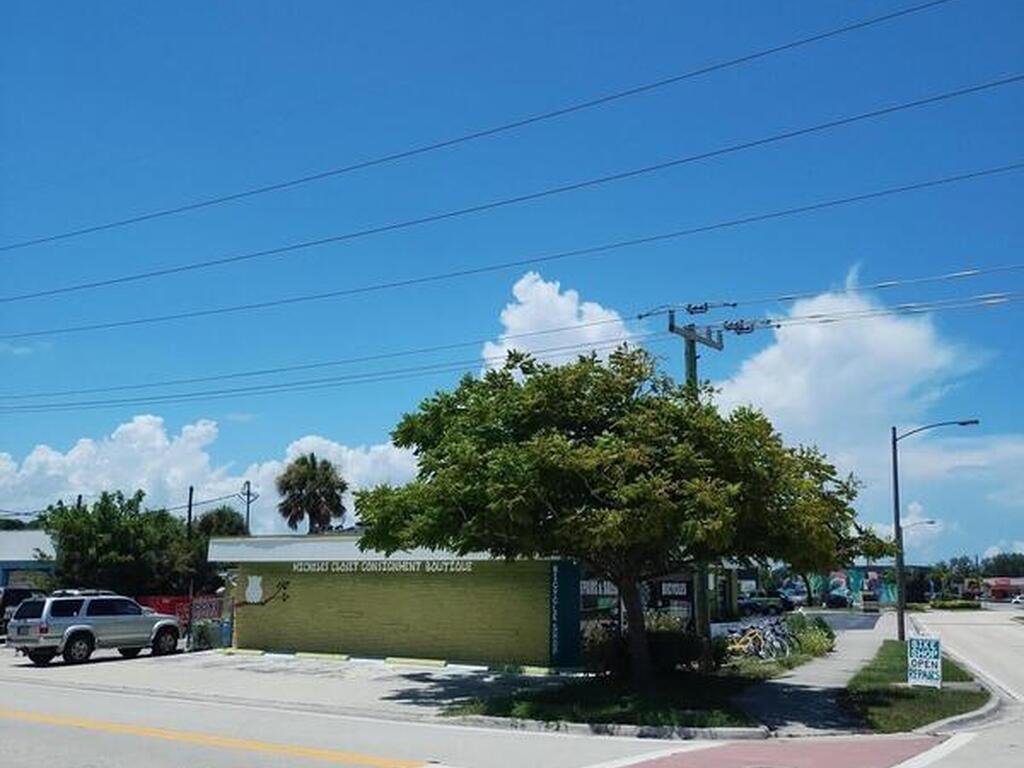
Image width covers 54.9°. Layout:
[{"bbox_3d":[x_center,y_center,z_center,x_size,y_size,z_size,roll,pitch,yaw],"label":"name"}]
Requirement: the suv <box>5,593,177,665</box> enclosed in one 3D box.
[{"bbox_3d":[-11.150,6.540,26.650,1.760,1.750,4.520,-8,-14,33],"label":"suv"}]

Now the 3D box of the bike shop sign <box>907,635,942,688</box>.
[{"bbox_3d":[7.705,5.159,18.538,0.620,0.950,0.450,-5,-13,23],"label":"bike shop sign"}]

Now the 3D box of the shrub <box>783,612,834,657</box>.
[{"bbox_3d":[8.679,7.137,28.341,1.300,1.200,1.500,-4,-13,20],"label":"shrub"}]

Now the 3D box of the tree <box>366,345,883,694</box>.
[{"bbox_3d":[2.143,2.397,18.609,9.900,6.450,9.200,-1,-12,6],"label":"tree"}]

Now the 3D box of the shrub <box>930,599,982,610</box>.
[{"bbox_3d":[42.376,21.069,94.000,4.500,1.100,2.200,-5,-13,23],"label":"shrub"}]

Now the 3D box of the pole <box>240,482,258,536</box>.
[{"bbox_3d":[-23.470,14.250,86.920,1.900,11.500,0.500,3,-12,-15],"label":"pole"}]

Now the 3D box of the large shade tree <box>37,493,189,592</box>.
[{"bbox_3d":[-15.280,6.820,37.390,5.900,5.600,5.300,5,-13,-21],"label":"large shade tree"}]

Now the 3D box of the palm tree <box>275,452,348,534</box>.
[{"bbox_3d":[-9.840,7.490,47.470,3.600,8.450,3.600,3,-12,-12],"label":"palm tree"}]

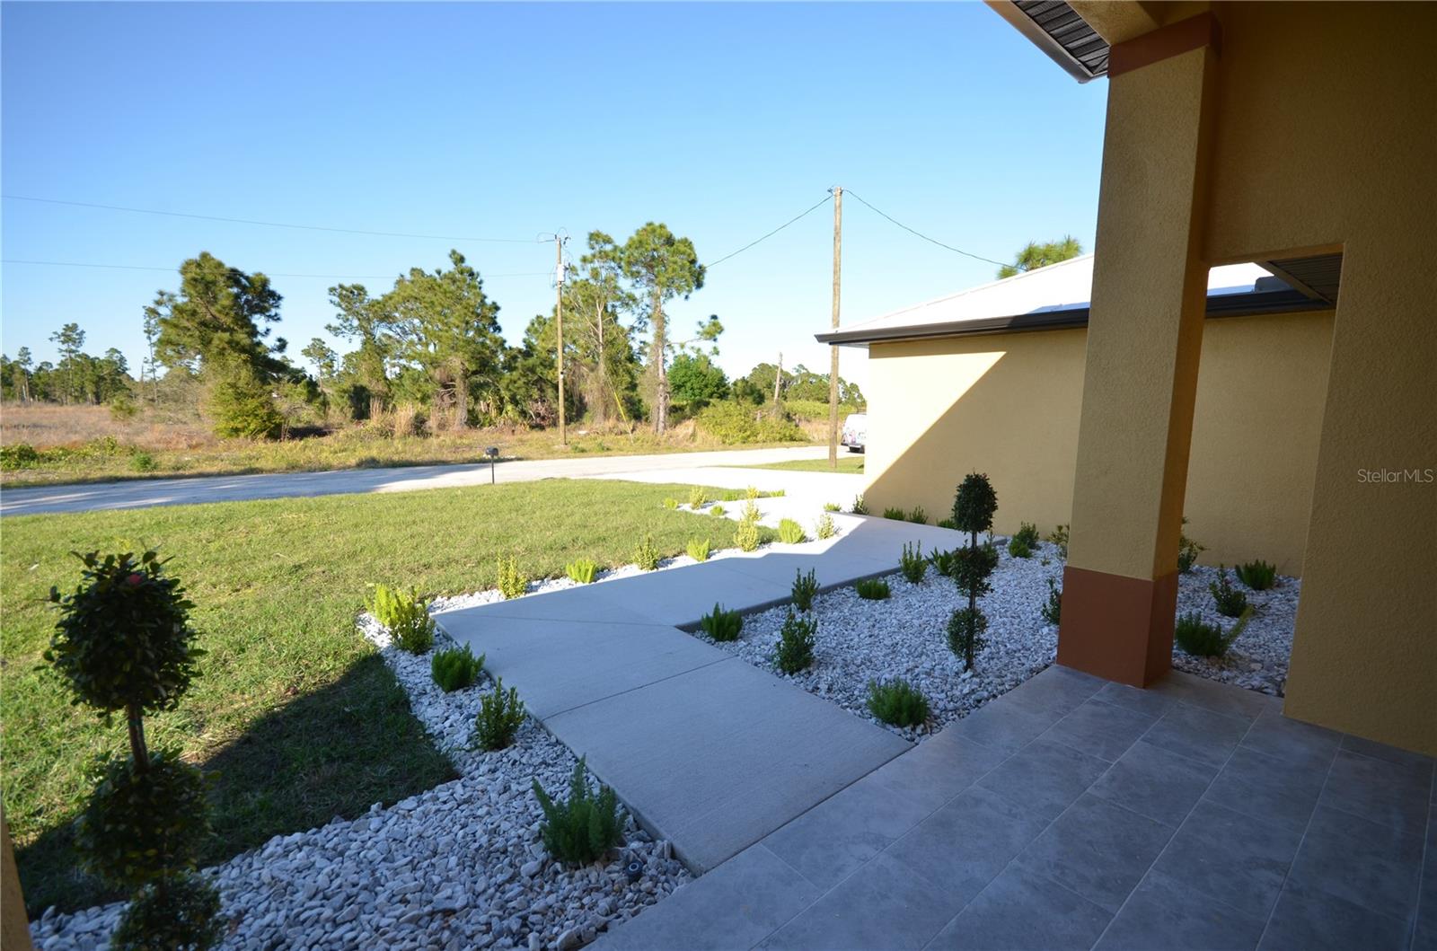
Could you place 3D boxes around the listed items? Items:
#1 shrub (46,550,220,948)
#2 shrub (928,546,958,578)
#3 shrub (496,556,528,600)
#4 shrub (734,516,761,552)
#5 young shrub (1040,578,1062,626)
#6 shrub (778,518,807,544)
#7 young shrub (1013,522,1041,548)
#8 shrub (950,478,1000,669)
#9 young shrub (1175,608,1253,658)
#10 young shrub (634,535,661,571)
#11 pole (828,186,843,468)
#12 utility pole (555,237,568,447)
[{"bbox_3d":[-1.376,0.829,1.436,0.310,1.260,0.310,-5,8,-38],"label":"shrub"},{"bbox_3d":[2.239,0.835,5.888,0.310,0.290,0.340,-5,8,-38],"label":"shrub"},{"bbox_3d":[-1.766,0.859,5.092,0.260,0.350,0.260,-5,8,-38],"label":"shrub"},{"bbox_3d":[0.335,0.669,6.930,0.310,0.390,0.310,1,6,0],"label":"shrub"},{"bbox_3d":[2.565,0.931,4.515,0.260,0.360,0.260,-5,8,-38],"label":"young shrub"},{"bbox_3d":[0.919,0.675,7.378,0.360,0.290,0.360,1,6,0],"label":"shrub"},{"bbox_3d":[3.752,0.706,7.226,0.310,0.300,0.310,-5,8,-38],"label":"young shrub"},{"bbox_3d":[1.603,0.601,3.713,0.300,1.260,0.300,-5,8,-38],"label":"shrub"},{"bbox_3d":[3.303,1.025,3.984,0.350,0.300,0.390,-5,8,-38],"label":"young shrub"},{"bbox_3d":[-0.721,0.767,6.044,0.260,0.340,0.260,1,7,0],"label":"young shrub"},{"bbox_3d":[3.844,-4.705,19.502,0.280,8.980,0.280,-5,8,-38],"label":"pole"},{"bbox_3d":[-7.839,-6.644,30.076,0.360,10.300,0.360,-5,8,-38],"label":"utility pole"}]

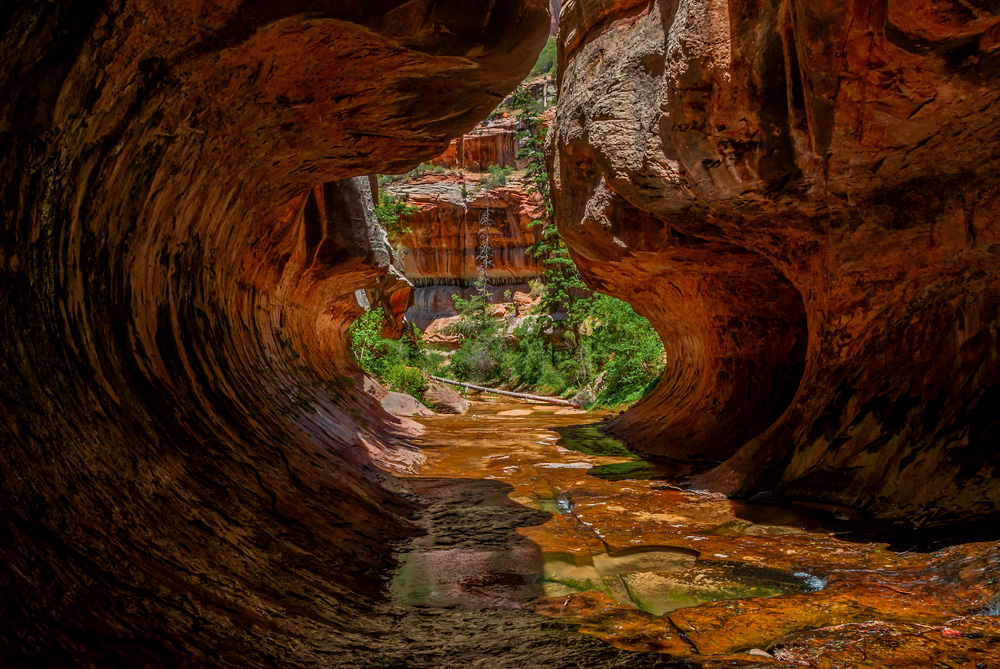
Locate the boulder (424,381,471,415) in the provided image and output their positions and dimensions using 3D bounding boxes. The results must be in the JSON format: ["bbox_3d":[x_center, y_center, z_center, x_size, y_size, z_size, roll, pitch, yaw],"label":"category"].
[{"bbox_3d":[-1.520,1.800,21.600,1.350,0.950,1.250,0,-1,0],"label":"boulder"}]

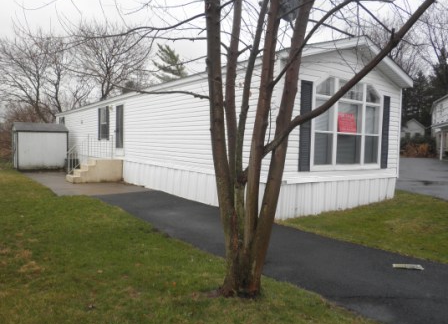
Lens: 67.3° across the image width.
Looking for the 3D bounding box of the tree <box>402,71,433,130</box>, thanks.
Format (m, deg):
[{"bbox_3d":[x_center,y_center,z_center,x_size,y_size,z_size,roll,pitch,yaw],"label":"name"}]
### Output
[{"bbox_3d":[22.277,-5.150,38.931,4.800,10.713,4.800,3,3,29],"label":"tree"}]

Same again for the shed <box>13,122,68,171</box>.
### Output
[{"bbox_3d":[-9.511,-0.788,17.399,2.193,2.352,2.451,-1,4,-36],"label":"shed"}]

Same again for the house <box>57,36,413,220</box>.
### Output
[{"bbox_3d":[-3.273,-1.353,15.461,4.752,3.750,20.769,-1,4,-36],"label":"house"}]

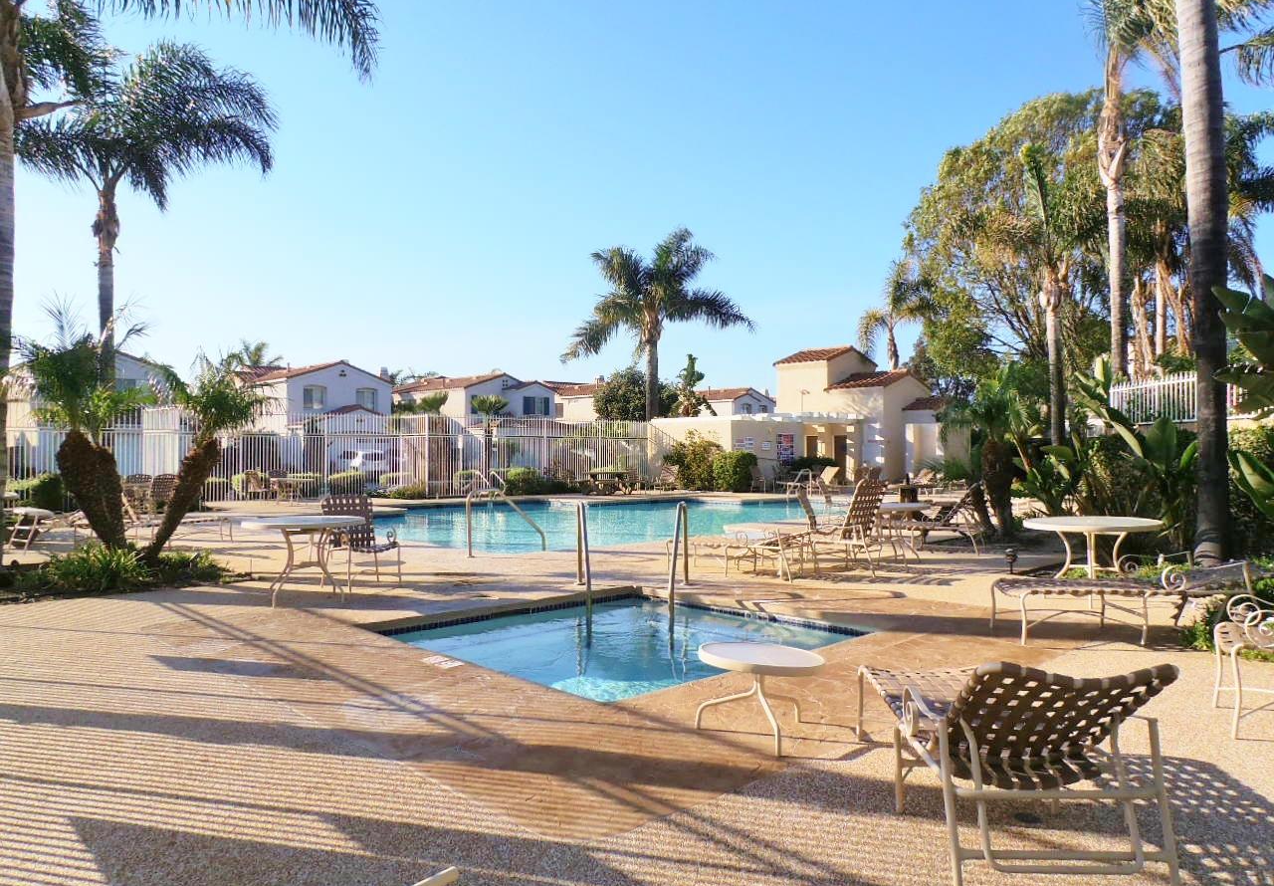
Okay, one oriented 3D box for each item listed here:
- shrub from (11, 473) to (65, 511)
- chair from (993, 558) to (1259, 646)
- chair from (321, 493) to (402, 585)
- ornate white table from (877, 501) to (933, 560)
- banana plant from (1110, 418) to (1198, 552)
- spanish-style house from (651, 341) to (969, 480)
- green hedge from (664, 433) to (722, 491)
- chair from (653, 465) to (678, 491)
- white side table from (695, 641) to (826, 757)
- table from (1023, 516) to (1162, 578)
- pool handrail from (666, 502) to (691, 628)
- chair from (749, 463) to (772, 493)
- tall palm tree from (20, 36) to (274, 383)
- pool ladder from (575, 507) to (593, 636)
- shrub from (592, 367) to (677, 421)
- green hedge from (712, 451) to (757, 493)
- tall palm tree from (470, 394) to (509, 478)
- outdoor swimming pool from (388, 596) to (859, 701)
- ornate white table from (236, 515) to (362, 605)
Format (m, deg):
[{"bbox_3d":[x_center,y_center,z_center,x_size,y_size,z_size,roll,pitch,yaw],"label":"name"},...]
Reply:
[{"bbox_3d":[-14.498,1.243,21.385,1.350,0.970,1.150,0,-1,0],"label":"shrub"},{"bbox_3d":[3.596,1.113,6.414,1.860,0.600,0.670,0,-1,1],"label":"chair"},{"bbox_3d":[-2.925,1.013,9.236,0.740,0.950,0.630,-1,-1,40],"label":"chair"},{"bbox_3d":[3.173,1.120,10.734,0.850,0.720,0.850,0,-1,0],"label":"ornate white table"},{"bbox_3d":[6.900,0.590,11.700,1.250,1.850,1.250,0,-1,0],"label":"banana plant"},{"bbox_3d":[7.095,-1.089,37.420,10.000,5.900,9.200,1,-1,-44],"label":"spanish-style house"},{"bbox_3d":[1.900,0.800,30.200,1.950,1.950,1.600,0,-1,0],"label":"green hedge"},{"bbox_3d":[1.084,1.340,32.383,0.800,0.950,0.660,0,-1,-41],"label":"chair"},{"bbox_3d":[0.610,1.208,4.280,0.610,0.405,0.610,0,-1,0],"label":"white side table"},{"bbox_3d":[4.119,1.069,7.983,1.220,0.730,1.220,0,-1,0],"label":"table"},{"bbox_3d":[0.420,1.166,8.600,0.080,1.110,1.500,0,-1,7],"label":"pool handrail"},{"bbox_3d":[4.080,1.274,29.400,0.720,0.980,0.650,-1,-1,37],"label":"chair"},{"bbox_3d":[-11.207,-3.659,20.058,6.000,10.700,5.800,0,-1,0],"label":"tall palm tree"},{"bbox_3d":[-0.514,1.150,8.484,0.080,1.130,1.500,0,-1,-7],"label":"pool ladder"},{"bbox_3d":[-0.100,-0.665,38.000,3.700,5.100,3.500,0,-1,0],"label":"shrub"},{"bbox_3d":[3.300,1.061,29.900,1.500,1.420,1.300,0,-1,0],"label":"green hedge"},{"bbox_3d":[-5.438,0.025,32.504,1.400,3.650,1.400,0,-1,0],"label":"tall palm tree"},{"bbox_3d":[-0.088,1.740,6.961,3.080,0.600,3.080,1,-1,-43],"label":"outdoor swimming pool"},{"bbox_3d":[-3.160,1.105,8.360,1.100,0.725,1.100,0,-1,0],"label":"ornate white table"}]

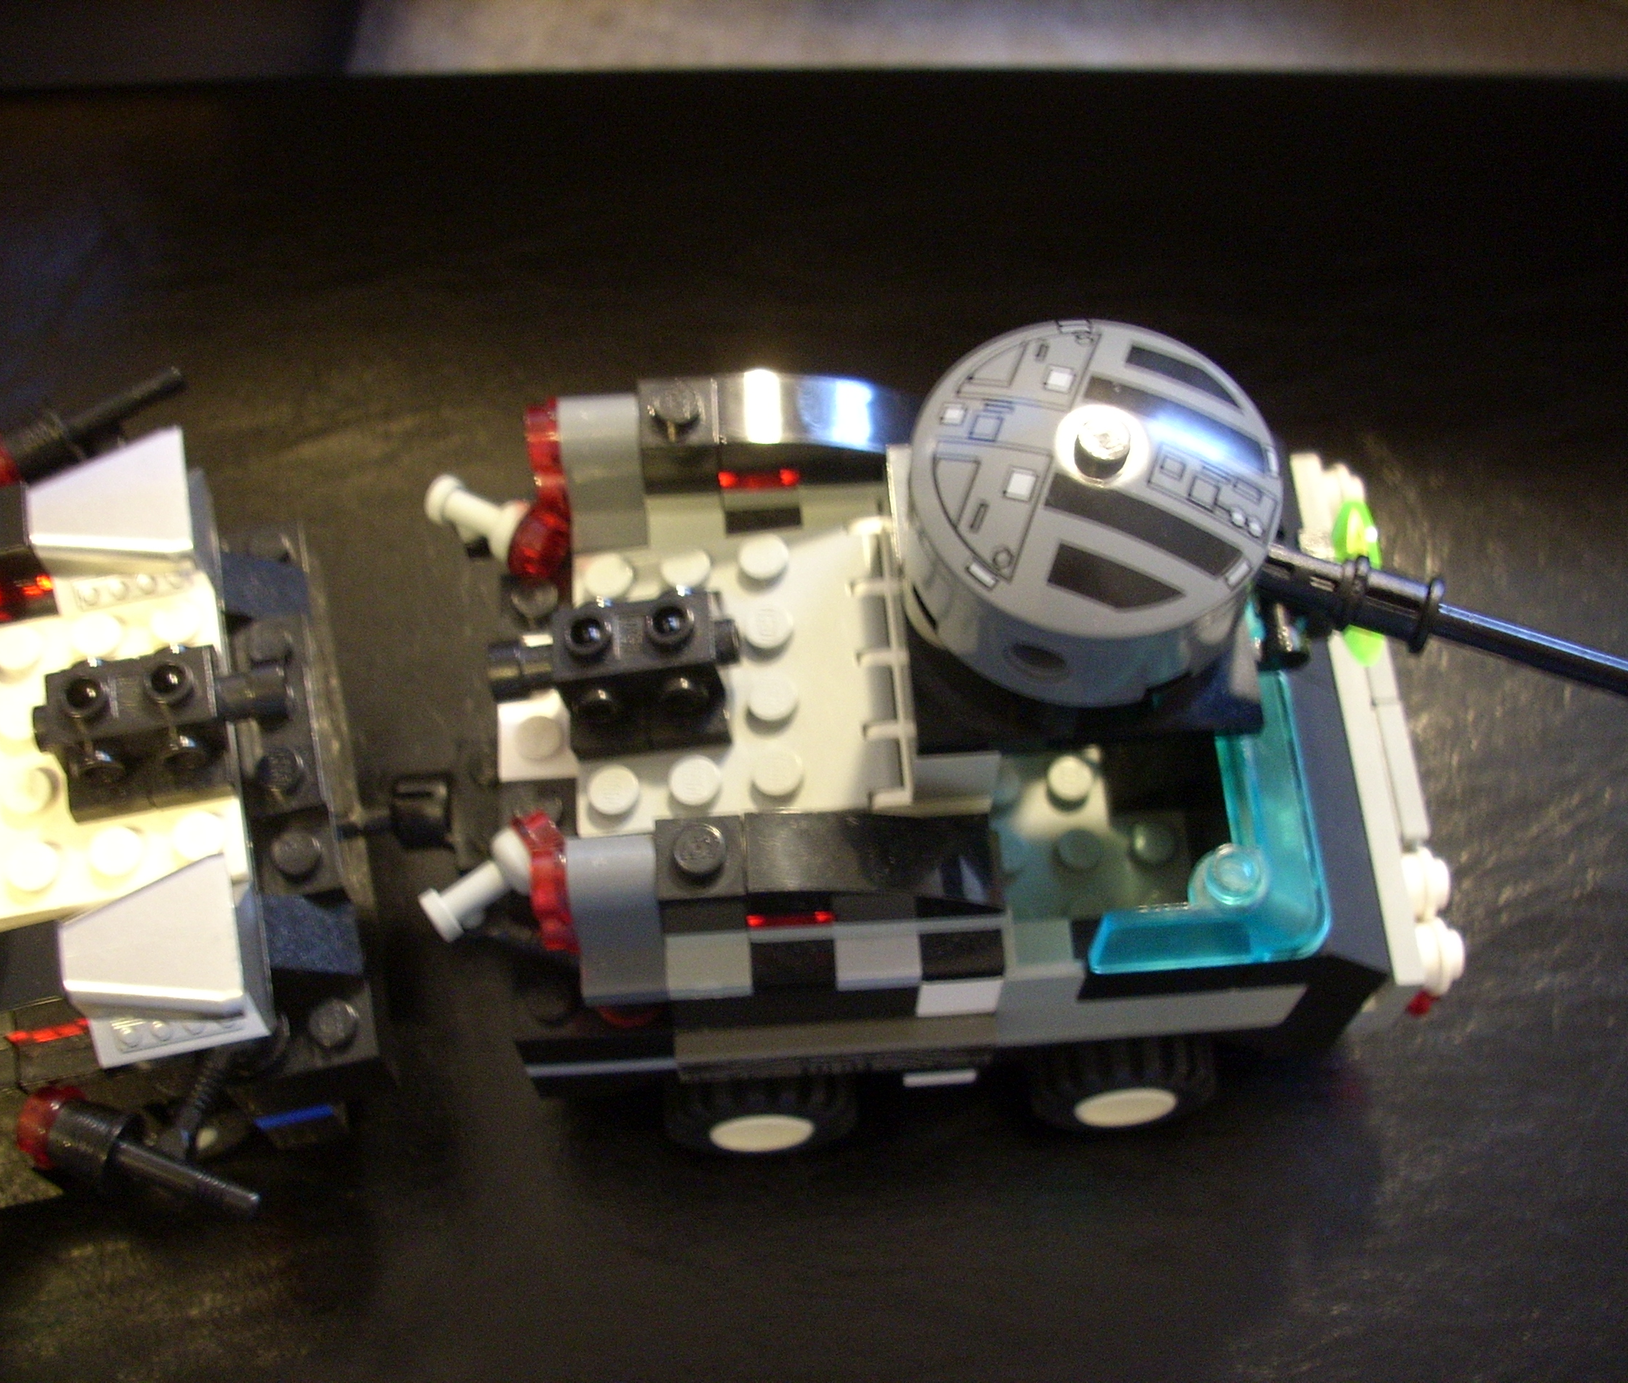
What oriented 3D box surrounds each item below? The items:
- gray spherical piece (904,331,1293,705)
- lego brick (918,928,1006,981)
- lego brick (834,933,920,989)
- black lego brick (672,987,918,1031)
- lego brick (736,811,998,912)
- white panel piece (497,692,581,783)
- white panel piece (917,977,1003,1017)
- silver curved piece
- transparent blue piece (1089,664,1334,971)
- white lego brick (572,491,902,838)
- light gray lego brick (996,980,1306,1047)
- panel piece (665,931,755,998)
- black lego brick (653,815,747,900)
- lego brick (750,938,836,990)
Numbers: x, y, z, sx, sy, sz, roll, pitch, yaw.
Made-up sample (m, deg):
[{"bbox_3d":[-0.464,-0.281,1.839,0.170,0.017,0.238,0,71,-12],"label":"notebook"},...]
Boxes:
[{"bbox_3d":[0.024,-0.017,0.173,0.032,0.018,0.032,-3,64,-2],"label":"gray spherical piece"},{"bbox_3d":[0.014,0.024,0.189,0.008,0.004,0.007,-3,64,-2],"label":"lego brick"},{"bbox_3d":[0.006,0.024,0.188,0.008,0.005,0.007,-3,63,-3],"label":"lego brick"},{"bbox_3d":[-0.002,0.028,0.194,0.024,0.010,0.007,-3,64,-2],"label":"black lego brick"},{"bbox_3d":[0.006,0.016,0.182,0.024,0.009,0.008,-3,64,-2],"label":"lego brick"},{"bbox_3d":[-0.028,0.004,0.201,0.008,0.005,0.011,-3,64,-2],"label":"white panel piece"},{"bbox_3d":[0.014,0.026,0.194,0.008,0.010,0.008,-3,63,-3],"label":"white panel piece"},{"bbox_3d":[-0.002,-0.027,0.202,0.032,0.010,0.008,-3,63,-3],"label":"silver curved piece"},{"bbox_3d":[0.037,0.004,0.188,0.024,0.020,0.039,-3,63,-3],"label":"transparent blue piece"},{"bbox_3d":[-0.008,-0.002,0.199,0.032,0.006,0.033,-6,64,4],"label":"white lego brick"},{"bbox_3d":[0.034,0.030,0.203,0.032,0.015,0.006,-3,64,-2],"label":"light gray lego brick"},{"bbox_3d":[-0.010,0.025,0.186,0.008,0.006,0.007,-3,63,-3],"label":"panel piece"},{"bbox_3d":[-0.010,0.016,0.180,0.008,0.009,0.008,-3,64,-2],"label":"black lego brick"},{"bbox_3d":[-0.002,0.025,0.187,0.008,0.005,0.007,-3,63,-3],"label":"lego brick"}]

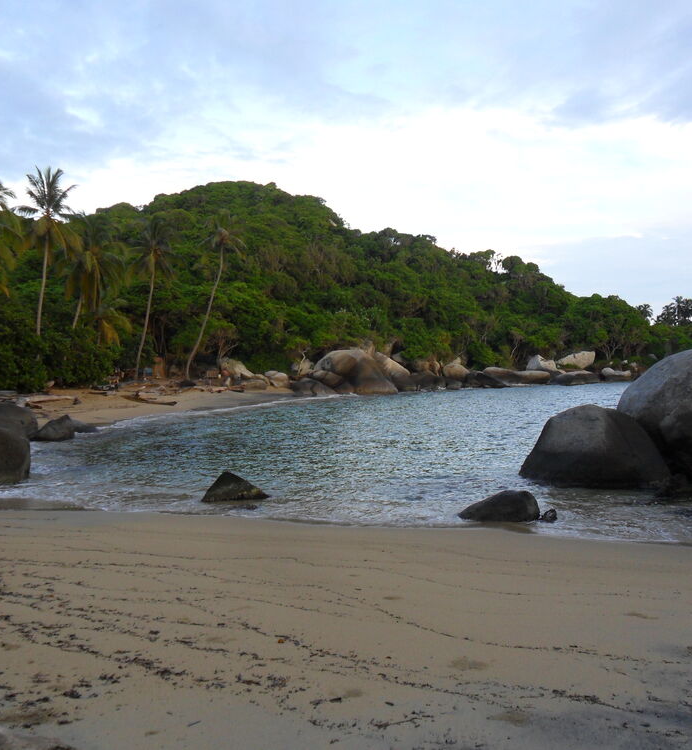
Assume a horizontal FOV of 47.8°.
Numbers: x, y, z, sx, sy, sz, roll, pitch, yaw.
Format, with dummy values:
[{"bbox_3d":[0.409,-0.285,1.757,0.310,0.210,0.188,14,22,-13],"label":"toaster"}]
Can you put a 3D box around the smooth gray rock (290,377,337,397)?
[{"bbox_3d":[-2.360,0.950,57.000,3.300,1.350,2.400,0,1,-2],"label":"smooth gray rock"}]

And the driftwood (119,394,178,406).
[{"bbox_3d":[-10.000,1.300,39.800,3.000,0.500,0.800,0,1,-24],"label":"driftwood"}]

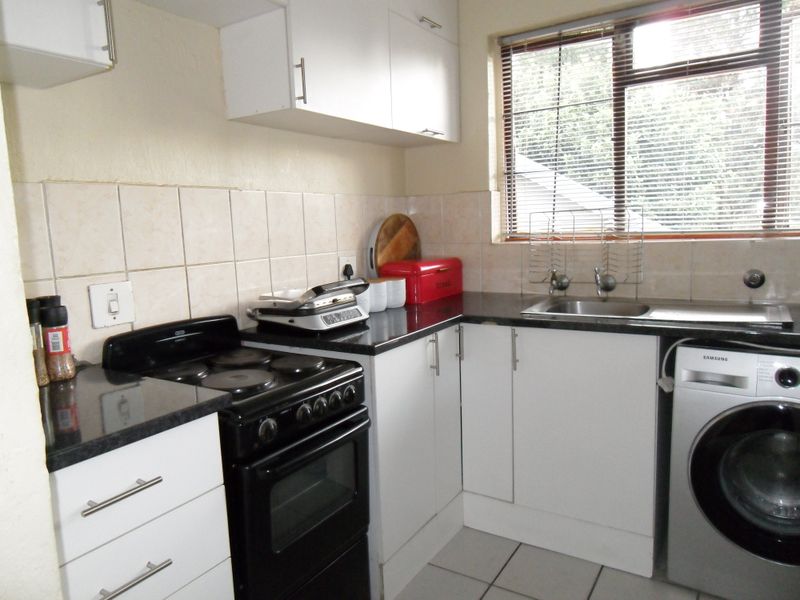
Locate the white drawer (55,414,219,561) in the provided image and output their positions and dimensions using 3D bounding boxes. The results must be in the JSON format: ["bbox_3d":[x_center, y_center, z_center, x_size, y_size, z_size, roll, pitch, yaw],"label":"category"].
[{"bbox_3d":[-0.674,0.338,1.190,0.453,0.164,0.351,3,9,33],"label":"white drawer"}]

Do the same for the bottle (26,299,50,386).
[{"bbox_3d":[-0.902,0.107,1.365,0.051,0.210,0.051,3,9,33],"label":"bottle"}]

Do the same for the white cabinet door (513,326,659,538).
[{"bbox_3d":[0.649,0.456,1.995,0.497,0.698,0.020,3,9,32],"label":"white cabinet door"}]

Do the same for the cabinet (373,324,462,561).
[{"bbox_3d":[-0.159,0.462,2.131,0.589,0.692,0.592,3,9,33],"label":"cabinet"}]

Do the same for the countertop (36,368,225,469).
[{"bbox_3d":[-0.737,0.236,1.245,0.611,0.030,0.394,3,9,33],"label":"countertop"}]

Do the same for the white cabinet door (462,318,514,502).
[{"bbox_3d":[0.345,0.441,2.187,0.223,0.698,0.020,3,9,32],"label":"white cabinet door"}]

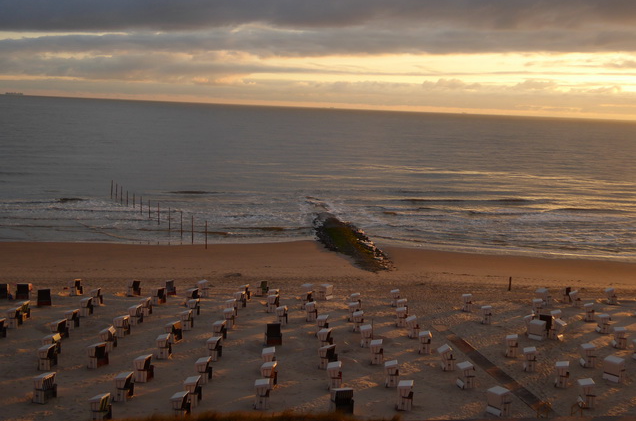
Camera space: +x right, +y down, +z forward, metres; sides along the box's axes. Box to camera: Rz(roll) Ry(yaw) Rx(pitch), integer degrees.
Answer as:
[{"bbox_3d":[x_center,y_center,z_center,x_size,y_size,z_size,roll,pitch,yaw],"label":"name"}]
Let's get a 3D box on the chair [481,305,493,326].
[{"bbox_3d":[16.101,9.892,76.772,0.950,1.530,1.170,3,7,7],"label":"chair"}]

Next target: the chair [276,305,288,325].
[{"bbox_3d":[-3.290,9.570,73.816,0.930,1.590,1.220,3,7,4],"label":"chair"}]

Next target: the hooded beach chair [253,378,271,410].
[{"bbox_3d":[-3.482,11.569,51.176,0.950,1.600,1.200,2,7,1],"label":"hooded beach chair"}]

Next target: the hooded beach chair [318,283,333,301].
[{"bbox_3d":[0.981,8.539,85.101,1.000,1.450,1.200,8,9,36],"label":"hooded beach chair"}]

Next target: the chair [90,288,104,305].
[{"bbox_3d":[-22.047,8.592,80.400,0.957,1.620,1.210,2,7,0],"label":"chair"}]

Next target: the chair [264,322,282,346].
[{"bbox_3d":[-3.567,10.115,65.939,1.170,1.570,0.920,1,7,-12],"label":"chair"}]

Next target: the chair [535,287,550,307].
[{"bbox_3d":[23.772,9.154,85.682,1.220,1.590,0.930,8,9,38],"label":"chair"}]

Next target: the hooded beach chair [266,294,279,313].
[{"bbox_3d":[-4.539,9.404,82.065,1.000,1.650,1.170,3,7,6],"label":"hooded beach chair"}]

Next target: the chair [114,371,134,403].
[{"bbox_3d":[-12.768,11.636,53.298,0.970,1.600,1.200,3,7,7],"label":"chair"}]

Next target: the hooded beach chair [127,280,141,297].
[{"bbox_3d":[-19.105,8.079,83.824,0.950,1.500,1.200,6,8,27],"label":"hooded beach chair"}]

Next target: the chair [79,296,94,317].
[{"bbox_3d":[-22.091,9.124,76.986,1.000,1.650,1.170,3,7,7],"label":"chair"}]

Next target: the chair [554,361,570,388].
[{"bbox_3d":[17.378,11.633,57.392,0.950,1.600,1.200,4,8,14],"label":"chair"}]

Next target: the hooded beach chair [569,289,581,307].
[{"bbox_3d":[28.275,9.684,88.639,1.054,1.620,1.210,5,8,18],"label":"hooded beach chair"}]

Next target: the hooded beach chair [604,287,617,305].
[{"bbox_3d":[32.666,9.576,90.221,1.000,1.550,1.200,3,7,6],"label":"hooded beach chair"}]

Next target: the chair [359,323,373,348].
[{"bbox_3d":[3.826,10.084,65.133,0.950,1.600,1.200,2,7,-4],"label":"chair"}]

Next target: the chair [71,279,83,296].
[{"bbox_3d":[-25.256,8.031,84.551,0.970,1.600,1.200,6,8,23],"label":"chair"}]

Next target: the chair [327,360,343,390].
[{"bbox_3d":[1.144,11.261,55.114,0.937,1.620,1.210,3,7,5],"label":"chair"}]

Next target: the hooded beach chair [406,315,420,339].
[{"bbox_3d":[8.296,10.164,70.391,1.100,1.570,1.170,2,7,-4],"label":"hooded beach chair"}]

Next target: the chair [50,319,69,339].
[{"bbox_3d":[-21.004,9.726,65.813,0.950,1.600,1.200,5,8,18],"label":"chair"}]

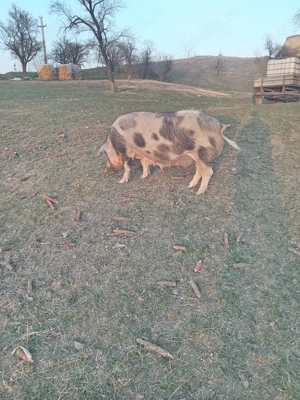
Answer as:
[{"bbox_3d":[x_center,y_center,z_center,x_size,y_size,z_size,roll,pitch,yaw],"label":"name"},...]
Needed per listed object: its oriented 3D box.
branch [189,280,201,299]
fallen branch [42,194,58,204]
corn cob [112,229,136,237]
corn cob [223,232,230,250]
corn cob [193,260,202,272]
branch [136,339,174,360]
[{"bbox_3d":[0.309,0.609,1.966,0.033,0.033,0.161,-5,23,-12],"label":"branch"},{"bbox_3d":[-1.008,-0.009,2.929,0.250,0.034,0.037,18,29,37],"label":"fallen branch"},{"bbox_3d":[-0.230,0.305,2.684,0.222,0.036,0.036,5,23,12],"label":"corn cob"},{"bbox_3d":[0.580,0.304,2.172,0.040,0.036,0.215,3,23,8],"label":"corn cob"},{"bbox_3d":[0.369,0.507,2.205,0.036,0.036,0.129,9,24,20],"label":"corn cob"},{"bbox_3d":[0.027,0.791,1.532,0.230,0.034,0.034,13,26,28],"label":"branch"}]

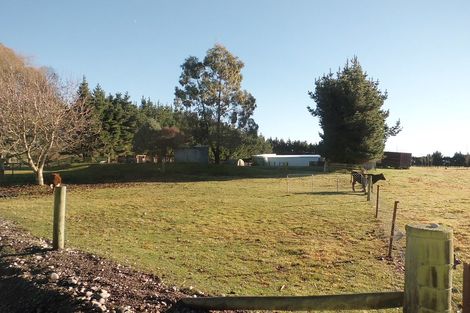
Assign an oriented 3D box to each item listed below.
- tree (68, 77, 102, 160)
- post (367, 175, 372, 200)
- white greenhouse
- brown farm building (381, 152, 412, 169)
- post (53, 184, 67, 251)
[{"bbox_3d":[-25.600,-6.500,58.000,5.200,14.300,5.200,1,-1,0],"label":"tree"},{"bbox_3d":[5.760,1.350,14.500,0.150,1.090,0.150,2,-1,0],"label":"post"},{"bbox_3d":[13.000,1.050,85.000,15.900,3.000,6.900,1,-1,-25],"label":"white greenhouse"},{"bbox_3d":[36.700,1.030,78.800,5.500,3.600,5.500,2,-1,-43],"label":"brown farm building"},{"bbox_3d":[-3.180,1.120,6.130,0.190,1.130,0.190,1,-1,0],"label":"post"}]

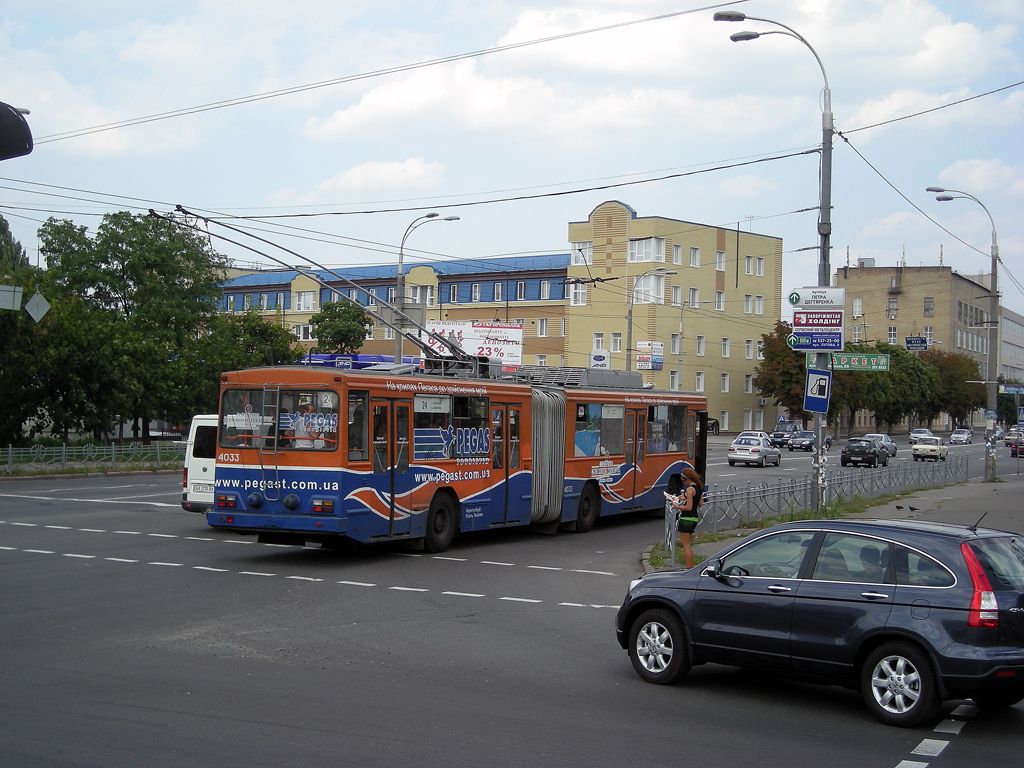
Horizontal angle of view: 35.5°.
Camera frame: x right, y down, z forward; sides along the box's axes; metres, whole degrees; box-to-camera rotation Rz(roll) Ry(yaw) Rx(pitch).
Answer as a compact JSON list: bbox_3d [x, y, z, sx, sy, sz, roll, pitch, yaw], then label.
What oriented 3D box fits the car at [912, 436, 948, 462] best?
[{"bbox_3d":[25.282,3.957,96.500,1.580,1.460,4.120,1,-1,22],"label":"car"}]

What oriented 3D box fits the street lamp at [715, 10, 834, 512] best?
[{"bbox_3d":[6.608,-3.023,40.075,2.900,12.300,2.500,1,-1,22],"label":"street lamp"}]

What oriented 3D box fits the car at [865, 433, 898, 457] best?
[{"bbox_3d":[24.096,4.016,105.512,1.750,1.450,4.450,1,-1,24],"label":"car"}]

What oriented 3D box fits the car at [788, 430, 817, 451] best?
[{"bbox_3d":[21.483,4.215,117.012,1.760,1.460,4.450,1,-1,22],"label":"car"}]

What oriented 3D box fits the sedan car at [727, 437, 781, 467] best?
[{"bbox_3d":[11.993,3.338,79.000,1.690,1.430,4.250,1,-1,22],"label":"sedan car"}]

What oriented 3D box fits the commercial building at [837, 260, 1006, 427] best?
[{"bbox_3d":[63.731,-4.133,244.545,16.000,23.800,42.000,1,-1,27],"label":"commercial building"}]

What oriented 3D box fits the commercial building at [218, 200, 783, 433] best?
[{"bbox_3d":[-3.891,-6.688,184.491,71.000,22.300,20.400,1,-1,45],"label":"commercial building"}]

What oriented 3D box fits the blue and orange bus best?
[{"bbox_3d":[0.001,1.396,33.724,2.700,3.500,17.800,1,-1,26],"label":"blue and orange bus"}]

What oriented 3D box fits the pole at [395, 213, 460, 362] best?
[{"bbox_3d":[-4.525,-2.483,81.330,3.200,12.598,1.700,1,-1,27],"label":"pole"}]

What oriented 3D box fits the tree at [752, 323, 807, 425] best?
[{"bbox_3d":[28.504,-0.610,163.096,8.000,11.900,8.000,1,-1,24],"label":"tree"}]

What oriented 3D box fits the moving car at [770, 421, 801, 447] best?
[{"bbox_3d":[21.550,3.932,125.016,1.900,1.950,4.600,1,-1,22],"label":"moving car"}]

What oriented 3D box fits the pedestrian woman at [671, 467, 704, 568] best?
[{"bbox_3d":[2.652,2.087,24.184,0.460,1.631,0.470,1,-1,30],"label":"pedestrian woman"}]

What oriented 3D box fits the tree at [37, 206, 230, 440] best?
[{"bbox_3d":[-22.637,-3.306,94.865,10.961,13.794,10.300,2,-1,-13],"label":"tree"}]

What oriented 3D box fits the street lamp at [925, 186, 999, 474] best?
[{"bbox_3d":[18.703,-2.018,66.374,2.900,12.100,2.500,1,-1,22],"label":"street lamp"}]

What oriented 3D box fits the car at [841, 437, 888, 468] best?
[{"bbox_3d":[18.121,3.516,82.000,1.760,1.460,4.350,1,-1,22],"label":"car"}]

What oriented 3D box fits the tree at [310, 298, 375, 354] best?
[{"bbox_3d":[-12.782,-1.526,122.084,5.000,10.400,5.000,2,-1,0],"label":"tree"}]

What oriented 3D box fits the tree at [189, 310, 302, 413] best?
[{"bbox_3d":[-15.623,-0.294,92.922,6.637,7.975,6.400,2,-1,-10],"label":"tree"}]

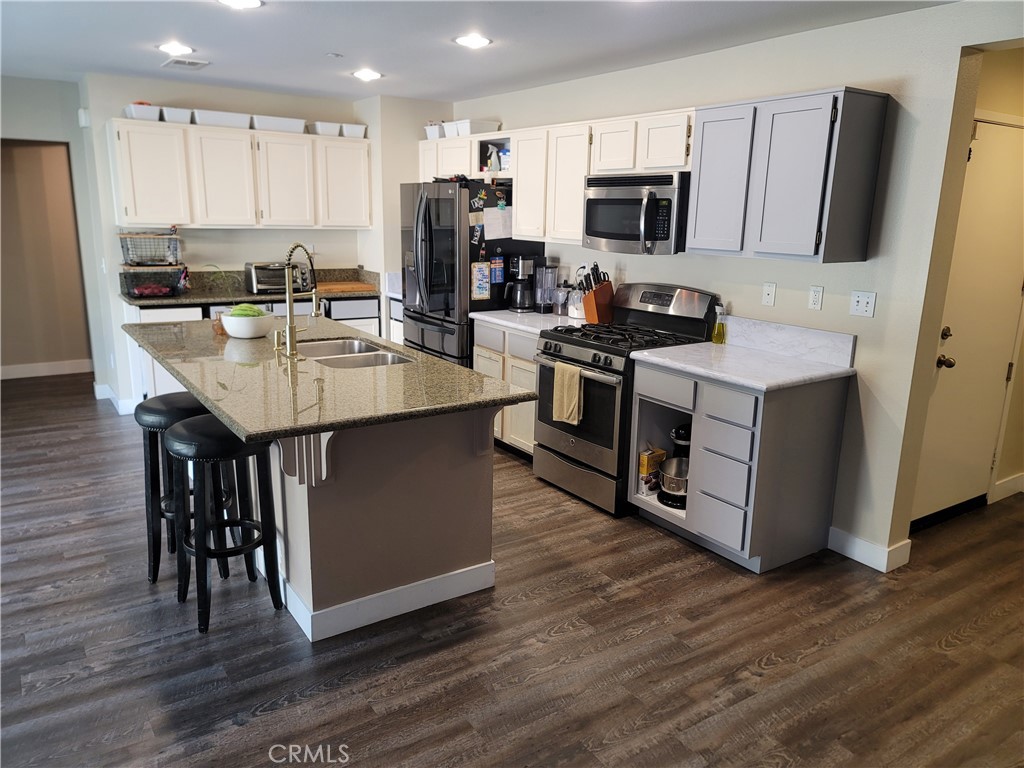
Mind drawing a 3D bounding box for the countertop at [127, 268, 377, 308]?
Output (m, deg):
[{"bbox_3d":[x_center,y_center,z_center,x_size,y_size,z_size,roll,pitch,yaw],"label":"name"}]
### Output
[{"bbox_3d":[-1.956,-0.747,5.689,1.827,0.181,0.569,-7,16,-34],"label":"countertop"}]

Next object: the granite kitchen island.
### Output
[{"bbox_3d":[-1.071,0.297,3.706,1.138,0.916,2.455,-7,16,-34],"label":"granite kitchen island"}]

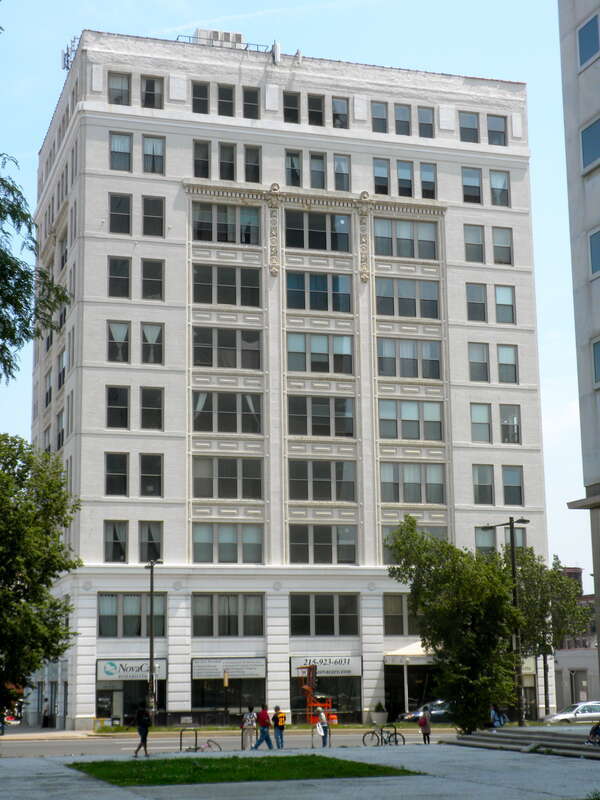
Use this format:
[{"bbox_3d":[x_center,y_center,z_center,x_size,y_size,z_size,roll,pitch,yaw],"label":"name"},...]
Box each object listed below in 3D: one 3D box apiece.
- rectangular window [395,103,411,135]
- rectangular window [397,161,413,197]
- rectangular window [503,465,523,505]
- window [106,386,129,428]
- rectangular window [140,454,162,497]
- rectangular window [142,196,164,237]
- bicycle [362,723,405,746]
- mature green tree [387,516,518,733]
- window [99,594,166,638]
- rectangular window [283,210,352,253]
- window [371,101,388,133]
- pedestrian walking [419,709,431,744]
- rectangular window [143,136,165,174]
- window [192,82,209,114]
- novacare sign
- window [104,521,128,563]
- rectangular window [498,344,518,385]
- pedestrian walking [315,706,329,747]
[{"bbox_3d":[6.824,-18.536,92.004,1.141,2.186,0.250,3,-12,-17],"label":"rectangular window"},{"bbox_3d":[6.829,-14.248,89.456,1.043,2.369,0.150,3,-12,-17],"label":"rectangular window"},{"bbox_3d":[13.118,5.313,85.320,1.374,2.457,0.200,3,-12,-17],"label":"rectangular window"},{"bbox_3d":[-10.583,0.446,80.894,1.343,2.530,0.150,3,-12,-17],"label":"window"},{"bbox_3d":[-8.612,4.401,80.712,1.378,2.471,0.150,3,-12,-17],"label":"rectangular window"},{"bbox_3d":[-8.489,-10.621,80.455,1.315,2.305,0.220,3,-12,-17],"label":"rectangular window"},{"bbox_3d":[3.349,13.399,55.487,1.700,1.024,0.550,-1,-11,0],"label":"bicycle"},{"bbox_3d":[5.756,8.435,52.004,5.100,8.142,4.947,-1,-11,0],"label":"mature green tree"},{"bbox_3d":[-9.513,12.222,78.822,3.855,2.477,0.150,3,-12,-17],"label":"window"},{"bbox_3d":[1.151,-10.822,89.362,4.422,2.533,0.200,3,-11,-17],"label":"rectangular window"},{"bbox_3d":[5.293,-18.760,92.259,1.127,2.179,0.200,3,-11,-17],"label":"window"},{"bbox_3d":[5.228,13.674,58.160,0.500,1.630,0.380,-5,-12,19],"label":"pedestrian walking"},{"bbox_3d":[-9.133,-15.309,86.924,1.409,2.557,0.200,3,-11,-17],"label":"rectangular window"},{"bbox_3d":[-6.336,-19.268,88.605,1.123,2.142,0.200,3,-11,-17],"label":"window"},{"bbox_3d":[-9.725,15.647,80.519,4.161,1.246,0.200,3,-11,-17],"label":"novacare sign"},{"bbox_3d":[-10.814,8.372,81.726,1.418,2.448,0.200,3,-11,-17],"label":"window"},{"bbox_3d":[13.018,-2.194,86.803,1.398,2.462,0.200,3,-12,-17],"label":"rectangular window"},{"bbox_3d":[0.912,13.186,55.769,0.460,1.614,0.480,-4,-11,14],"label":"pedestrian walking"}]

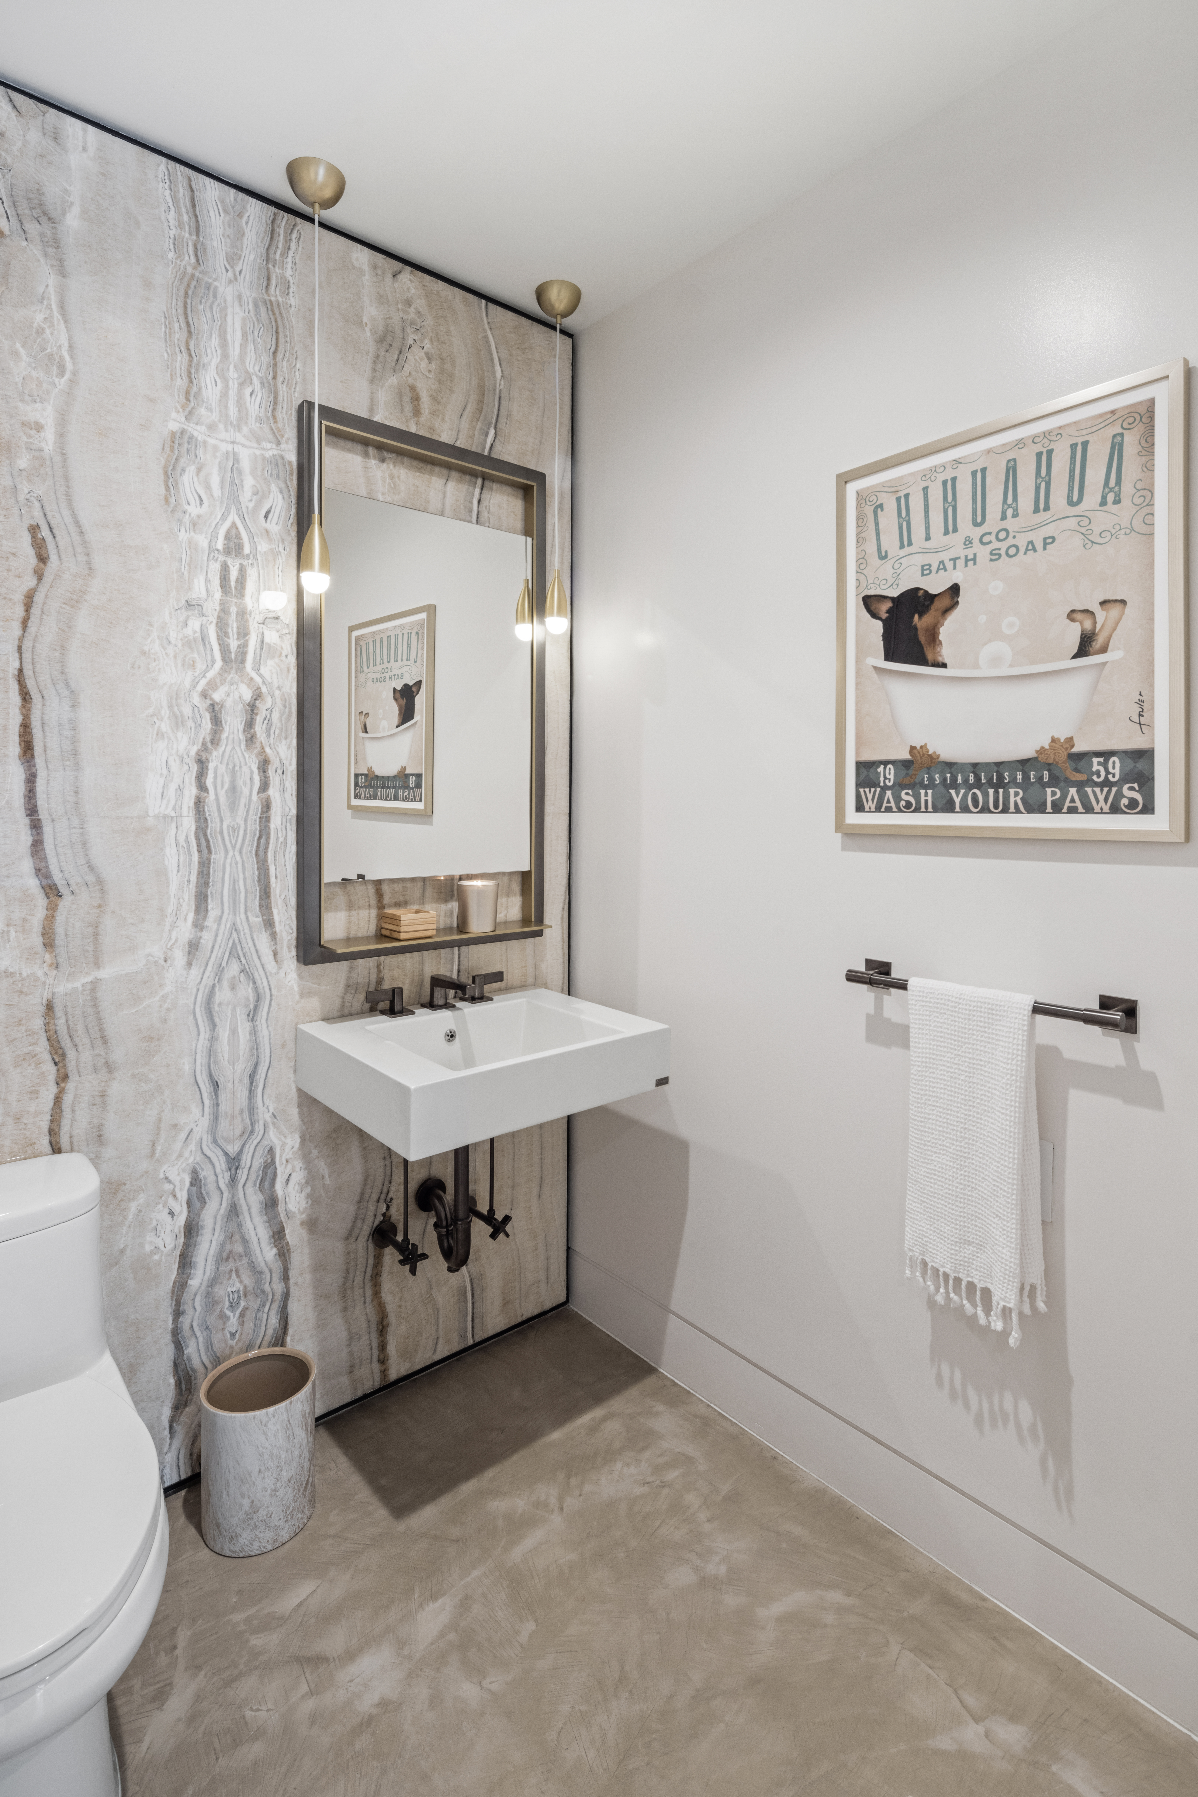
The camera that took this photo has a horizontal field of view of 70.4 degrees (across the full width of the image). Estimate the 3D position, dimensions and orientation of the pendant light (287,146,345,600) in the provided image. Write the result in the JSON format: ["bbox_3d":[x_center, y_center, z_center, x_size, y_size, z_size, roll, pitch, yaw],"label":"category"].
[{"bbox_3d":[-0.543,-0.987,1.632,0.112,0.800,0.112,-4,6,-39],"label":"pendant light"}]

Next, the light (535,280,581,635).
[{"bbox_3d":[-0.097,-1.027,2.016,0.111,0.800,0.111,0,5,0],"label":"light"}]

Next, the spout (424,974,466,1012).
[{"bbox_3d":[-0.334,0.211,1.888,0.050,0.072,0.147,-4,6,-39],"label":"spout"}]

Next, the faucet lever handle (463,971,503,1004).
[{"bbox_3d":[-0.266,0.206,1.997,0.098,0.056,0.050,-4,6,-39],"label":"faucet lever handle"}]

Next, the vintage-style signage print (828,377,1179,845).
[{"bbox_3d":[0.631,-0.432,1.377,0.027,0.655,0.540,-4,6,-42],"label":"vintage-style signage print"}]

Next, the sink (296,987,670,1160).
[{"bbox_3d":[-0.232,0.326,1.740,0.594,0.127,0.482,-4,6,-39],"label":"sink"}]

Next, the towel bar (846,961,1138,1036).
[{"bbox_3d":[0.606,0.156,1.363,0.083,0.050,0.435,-4,6,-42],"label":"towel bar"}]

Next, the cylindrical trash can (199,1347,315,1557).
[{"bbox_3d":[-0.622,0.999,1.553,0.195,0.240,0.195,0,5,0],"label":"cylindrical trash can"}]

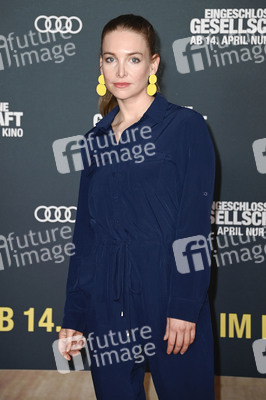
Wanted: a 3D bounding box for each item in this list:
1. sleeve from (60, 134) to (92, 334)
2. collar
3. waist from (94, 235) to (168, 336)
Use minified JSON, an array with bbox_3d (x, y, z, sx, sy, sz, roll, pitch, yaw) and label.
[{"bbox_3d":[-0.150,0.098,4.040,0.110,0.525,0.135,7,7,28],"label":"sleeve"},{"bbox_3d":[-0.004,-0.230,3.900,0.185,0.115,0.150,3,7,23],"label":"collar"},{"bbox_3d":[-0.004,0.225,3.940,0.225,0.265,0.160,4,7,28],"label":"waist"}]

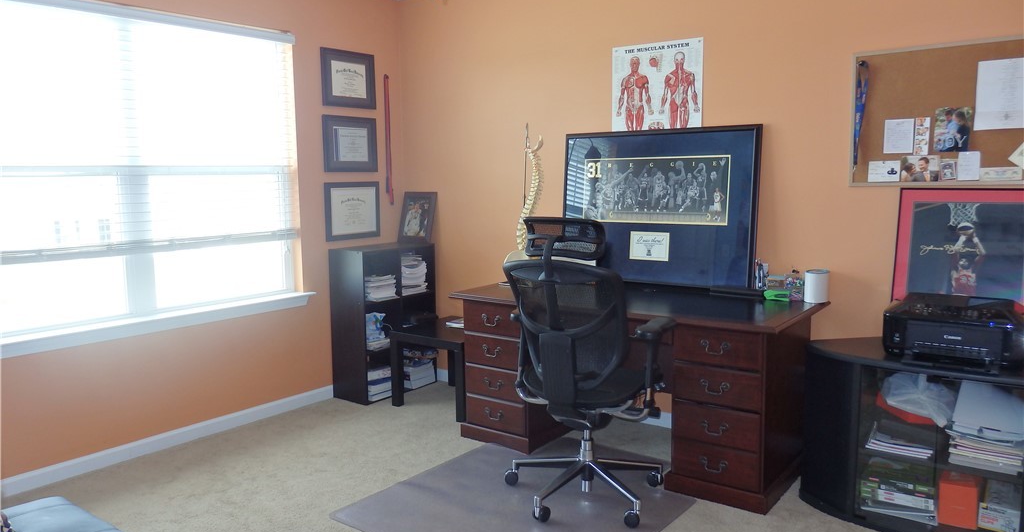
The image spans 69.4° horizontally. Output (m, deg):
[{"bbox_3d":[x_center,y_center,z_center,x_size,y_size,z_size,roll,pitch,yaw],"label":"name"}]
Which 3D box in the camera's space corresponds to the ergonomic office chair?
[{"bbox_3d":[0.288,0.380,3.025,0.685,1.180,0.660,4,8,36],"label":"ergonomic office chair"}]

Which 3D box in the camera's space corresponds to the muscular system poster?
[{"bbox_3d":[0.732,-0.802,3.782,0.500,0.650,0.010,4,8,36],"label":"muscular system poster"}]

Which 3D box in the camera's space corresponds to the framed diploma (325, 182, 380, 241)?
[{"bbox_3d":[-0.984,-0.341,4.577,0.025,0.350,0.435,4,8,36],"label":"framed diploma"}]

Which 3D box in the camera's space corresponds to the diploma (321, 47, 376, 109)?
[{"bbox_3d":[-0.990,-1.128,4.487,0.025,0.332,0.419,4,8,36],"label":"diploma"}]

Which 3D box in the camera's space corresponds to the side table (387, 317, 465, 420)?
[{"bbox_3d":[-0.324,0.594,4.389,0.555,0.447,0.553,4,8,36],"label":"side table"}]

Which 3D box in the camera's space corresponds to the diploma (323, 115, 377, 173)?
[{"bbox_3d":[-0.988,-0.743,4.529,0.025,0.335,0.426,4,8,36],"label":"diploma"}]

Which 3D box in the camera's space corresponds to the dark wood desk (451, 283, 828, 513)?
[{"bbox_3d":[0.567,0.526,3.602,1.636,0.748,0.742,4,8,36],"label":"dark wood desk"}]

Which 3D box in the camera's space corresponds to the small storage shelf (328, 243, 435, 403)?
[{"bbox_3d":[-0.798,0.334,4.654,0.306,0.911,0.609,4,8,36],"label":"small storage shelf"}]

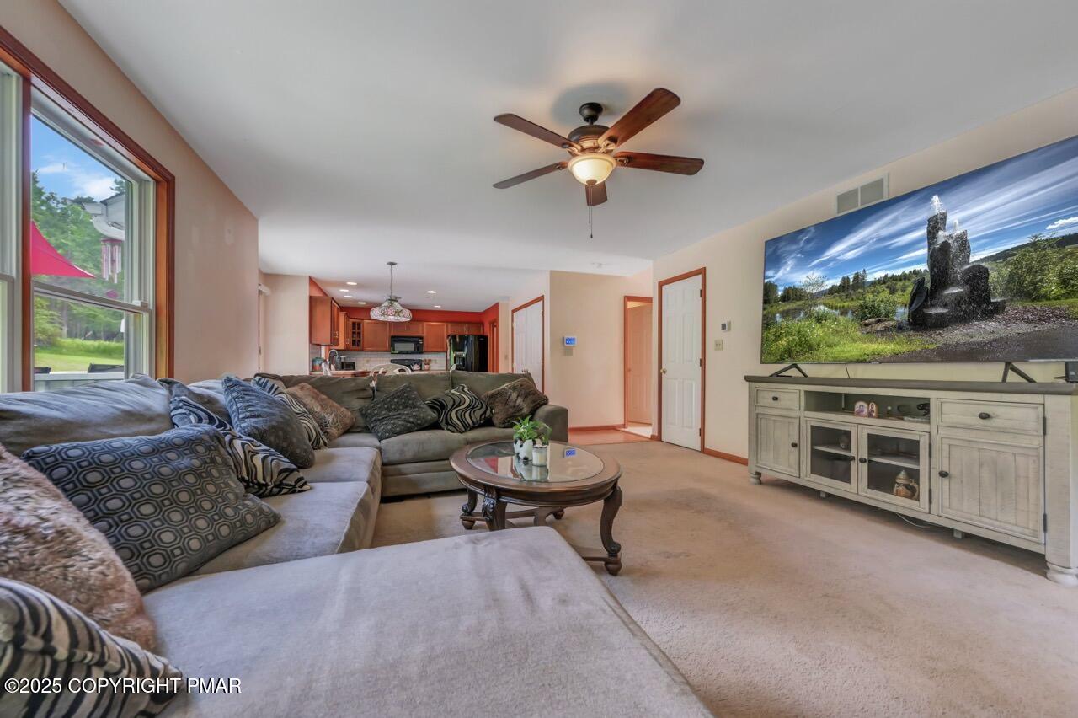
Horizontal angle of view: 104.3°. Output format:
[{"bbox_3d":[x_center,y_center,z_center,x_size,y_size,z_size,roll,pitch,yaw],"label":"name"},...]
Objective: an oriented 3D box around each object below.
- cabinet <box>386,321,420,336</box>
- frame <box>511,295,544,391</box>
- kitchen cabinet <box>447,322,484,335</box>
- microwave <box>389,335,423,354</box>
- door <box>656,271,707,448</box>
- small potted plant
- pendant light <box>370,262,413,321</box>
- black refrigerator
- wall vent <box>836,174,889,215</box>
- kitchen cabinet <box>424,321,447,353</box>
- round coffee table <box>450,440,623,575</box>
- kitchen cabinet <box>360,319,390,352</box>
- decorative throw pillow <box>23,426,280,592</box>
[{"bbox_3d":[-3.229,-0.736,10.225,0.765,0.375,0.325,0,-1,-19],"label":"cabinet"},{"bbox_3d":[-0.215,0.088,7.440,0.060,2.070,1.600,0,-1,-19],"label":"frame"},{"bbox_3d":[-2.012,-0.785,11.280,0.940,0.350,0.330,0,-1,-18],"label":"kitchen cabinet"},{"bbox_3d":[-3.381,-0.340,10.777,0.765,0.430,0.400,0,-1,-18],"label":"microwave"},{"bbox_3d":[1.774,0.022,5.190,0.100,2.100,0.900,0,-1,-18],"label":"door"},{"bbox_3d":[-0.037,0.424,2.300,0.200,0.240,0.180,0,-1,-18],"label":"small potted plant"},{"bbox_3d":[-2.119,-0.974,6.012,0.600,0.790,0.600,0,-1,-18],"label":"pendant light"},{"bbox_3d":[-1.816,0.320,10.445,0.910,1.755,0.800,0,-1,-19],"label":"black refrigerator"},{"bbox_3d":[2.419,-1.220,3.164,0.020,0.190,0.395,0,-1,-18],"label":"wall vent"},{"bbox_3d":[-2.597,-0.545,10.442,0.555,0.740,0.325,0,-1,-19],"label":"kitchen cabinet"},{"bbox_3d":[-0.031,0.795,2.313,0.880,0.502,1.160,0,-1,-18],"label":"round coffee table"},{"bbox_3d":[-3.879,-0.555,10.002,0.600,0.740,0.325,0,-1,-19],"label":"kitchen cabinet"},{"bbox_3d":[-1.090,0.405,1.252,0.460,0.170,0.460,45,14,12],"label":"decorative throw pillow"}]

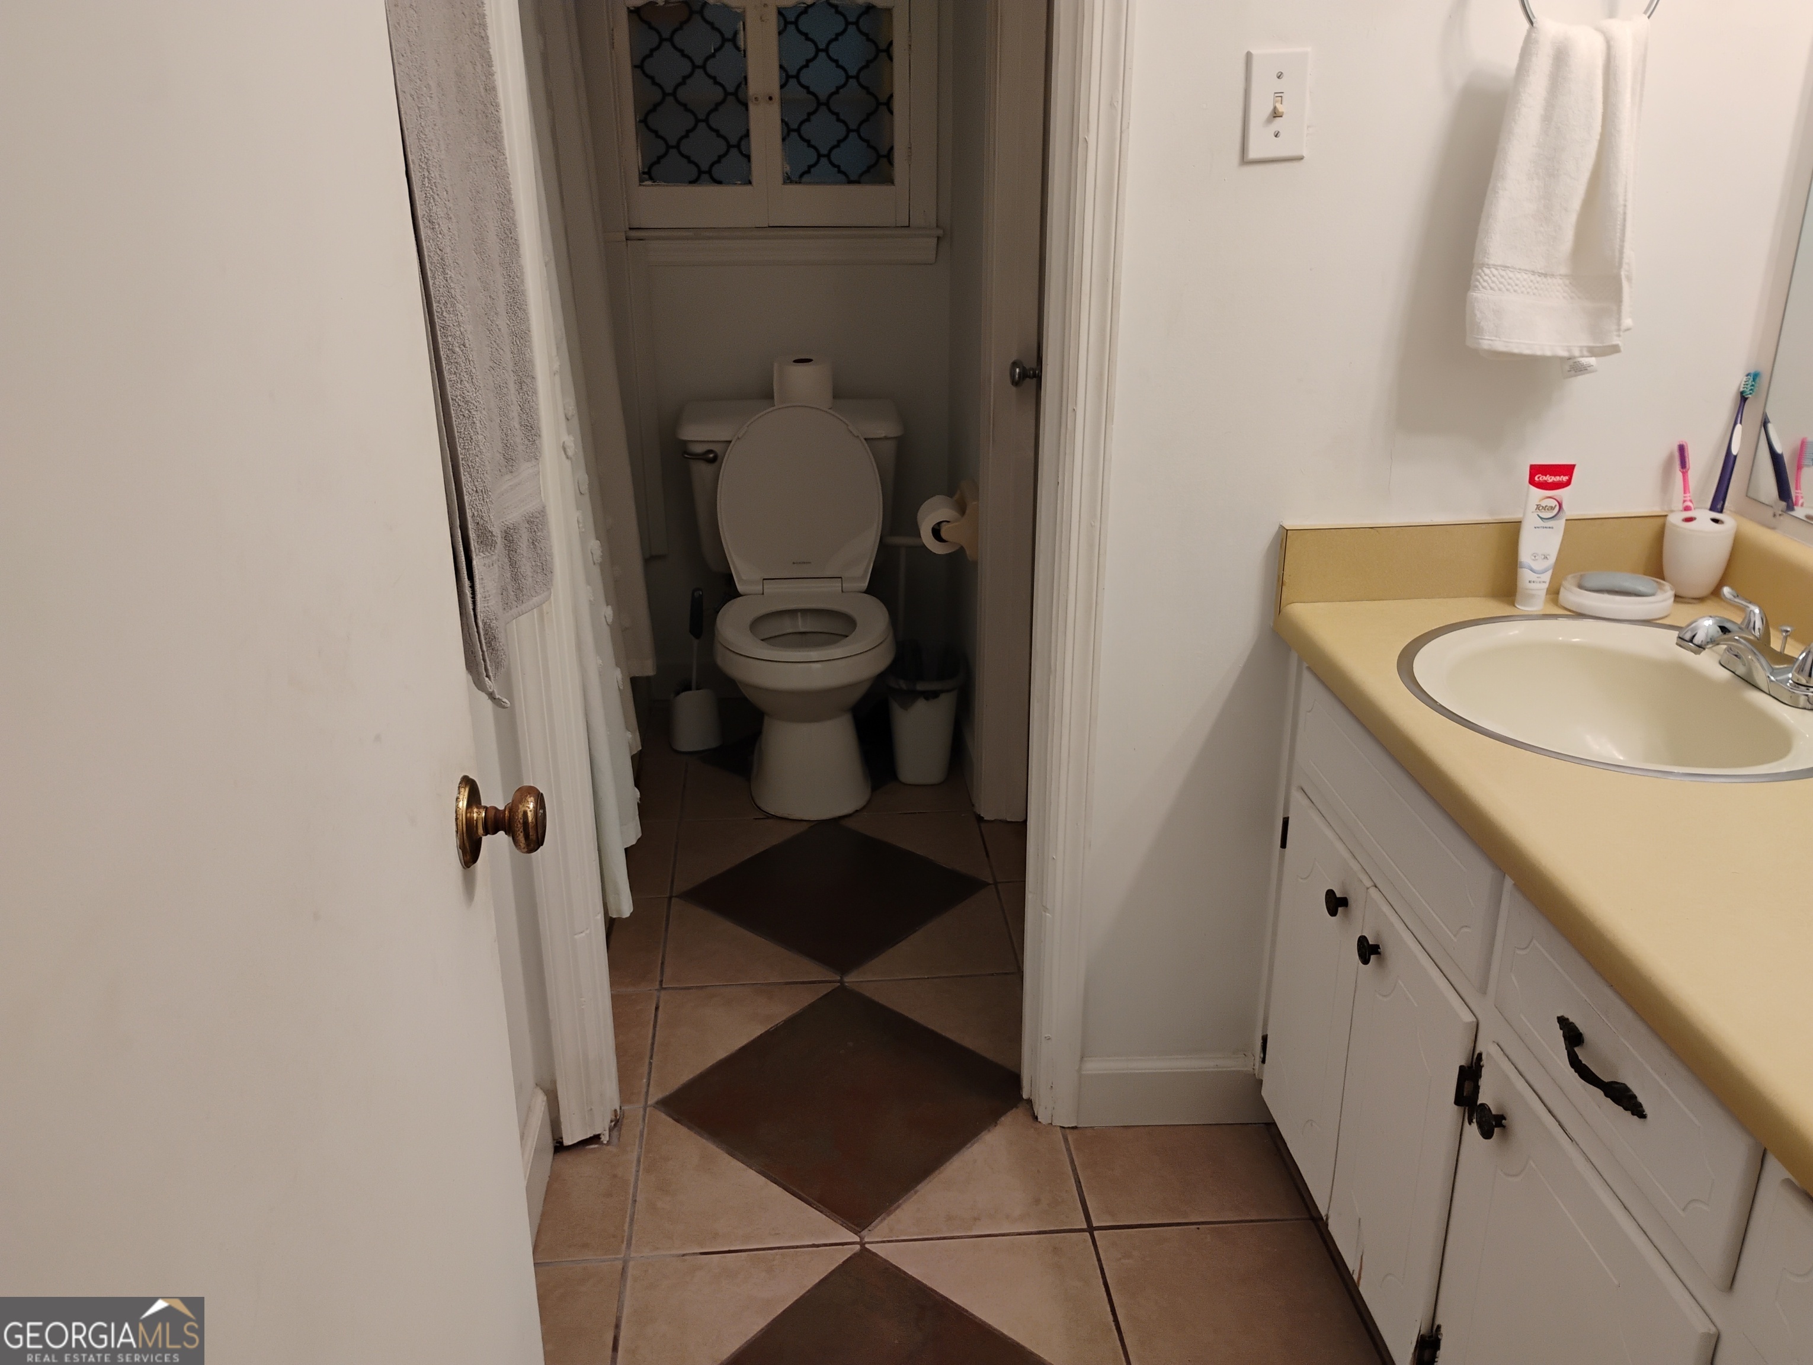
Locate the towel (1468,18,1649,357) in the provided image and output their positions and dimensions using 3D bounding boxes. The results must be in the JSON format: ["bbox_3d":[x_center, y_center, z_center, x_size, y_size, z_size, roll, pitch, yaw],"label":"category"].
[{"bbox_3d":[0.736,-0.546,1.633,0.197,0.352,0.080,-2,22,-4],"label":"towel"}]

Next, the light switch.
[{"bbox_3d":[0.411,-0.634,1.615,0.071,0.115,0.018,-2,22,-4],"label":"light switch"}]

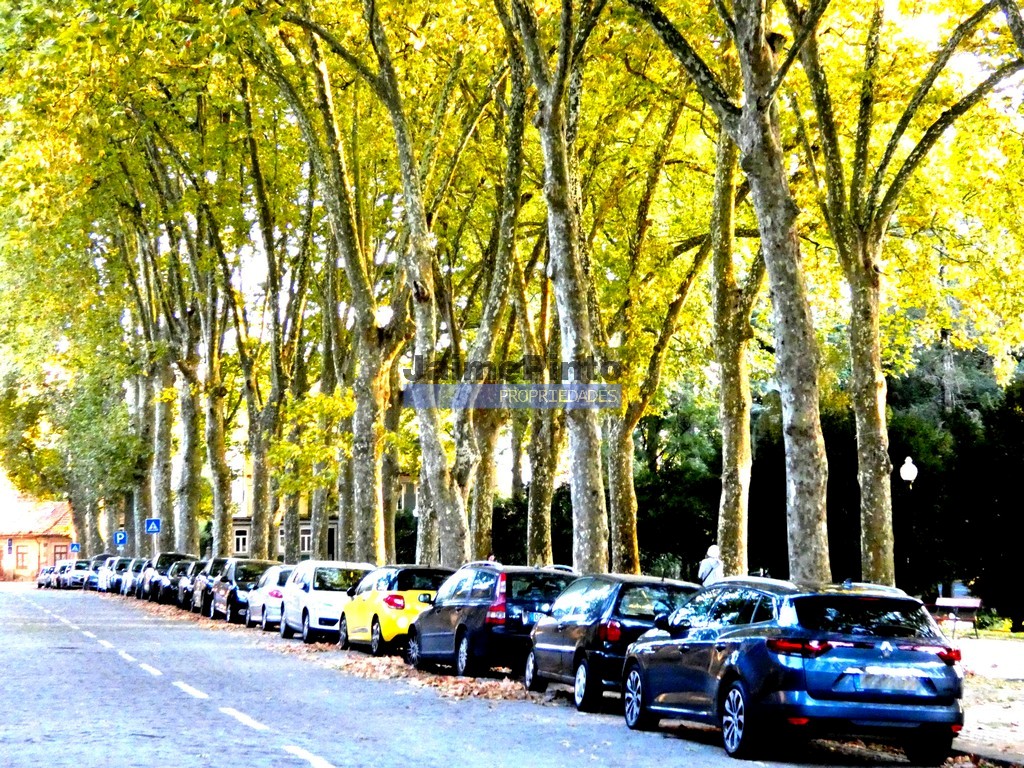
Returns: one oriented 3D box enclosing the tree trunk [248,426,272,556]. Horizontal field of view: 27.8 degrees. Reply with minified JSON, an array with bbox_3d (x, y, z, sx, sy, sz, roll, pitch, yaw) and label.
[{"bbox_3d":[-8.265,4.258,68.387,0.680,5.980,0.620,0,-5,-14],"label":"tree trunk"}]

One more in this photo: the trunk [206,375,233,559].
[{"bbox_3d":[-10.829,3.799,76.954,0.850,8.330,0.750,0,-5,-14],"label":"trunk"}]

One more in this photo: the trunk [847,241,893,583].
[{"bbox_3d":[5.958,1.022,34.221,0.680,6.849,0.600,2,-5,-15],"label":"trunk"}]

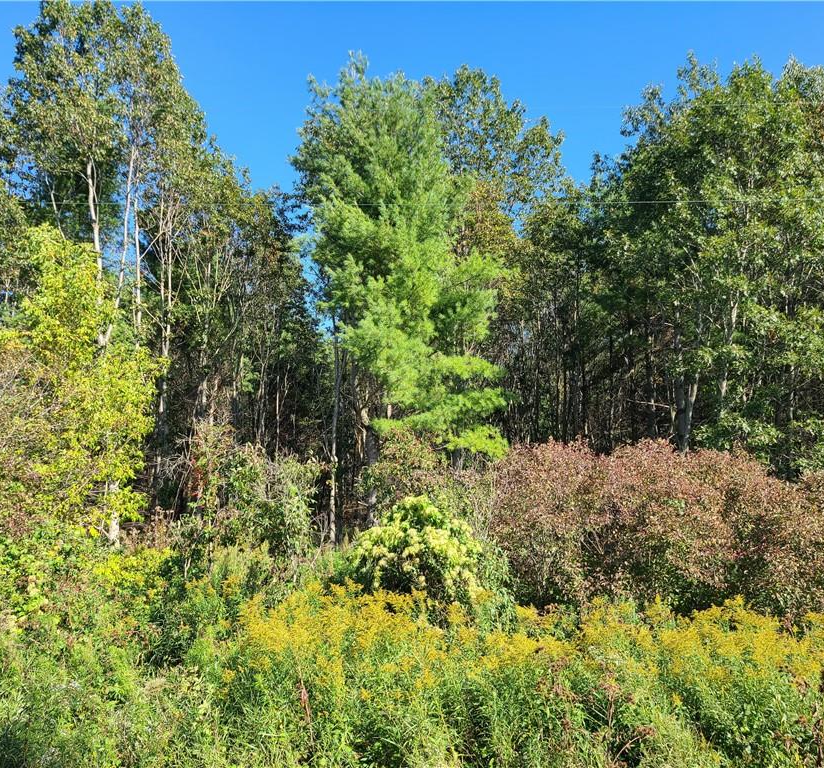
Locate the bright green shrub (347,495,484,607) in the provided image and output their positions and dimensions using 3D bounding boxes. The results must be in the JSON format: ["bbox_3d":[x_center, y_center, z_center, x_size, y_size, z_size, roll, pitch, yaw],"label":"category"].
[{"bbox_3d":[0.046,2.230,10.000,1.800,1.600,1.650,0,-3,0],"label":"bright green shrub"}]

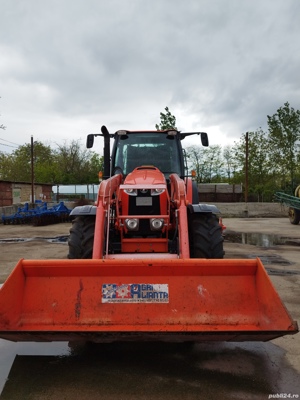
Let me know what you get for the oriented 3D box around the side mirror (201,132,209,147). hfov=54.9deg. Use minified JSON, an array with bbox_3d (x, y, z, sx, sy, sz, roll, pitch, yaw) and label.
[{"bbox_3d":[1.047,-1.146,5.500,0.160,0.265,0.080,-1,2,-20],"label":"side mirror"}]

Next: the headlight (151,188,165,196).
[{"bbox_3d":[0.097,-0.093,3.600,0.170,0.110,0.140,0,2,-6],"label":"headlight"}]

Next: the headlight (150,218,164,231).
[{"bbox_3d":[0.092,0.294,3.530,0.165,0.150,0.120,0,2,1],"label":"headlight"}]

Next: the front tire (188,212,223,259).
[{"bbox_3d":[0.765,0.755,4.300,0.420,1.200,1.200,0,2,1],"label":"front tire"}]

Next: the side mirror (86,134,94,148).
[{"bbox_3d":[-1.133,-1.114,5.500,0.160,0.265,0.080,1,2,20],"label":"side mirror"}]

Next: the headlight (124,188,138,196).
[{"bbox_3d":[-0.231,-0.093,3.600,0.170,0.110,0.140,0,2,8],"label":"headlight"}]

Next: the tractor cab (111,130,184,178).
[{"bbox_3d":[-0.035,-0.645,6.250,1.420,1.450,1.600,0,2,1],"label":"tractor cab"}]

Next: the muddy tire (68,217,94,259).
[{"bbox_3d":[-0.850,0.755,4.300,0.420,1.200,1.200,0,2,1],"label":"muddy tire"}]

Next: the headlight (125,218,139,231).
[{"bbox_3d":[-0.214,0.294,3.530,0.165,0.150,0.120,0,2,1],"label":"headlight"}]

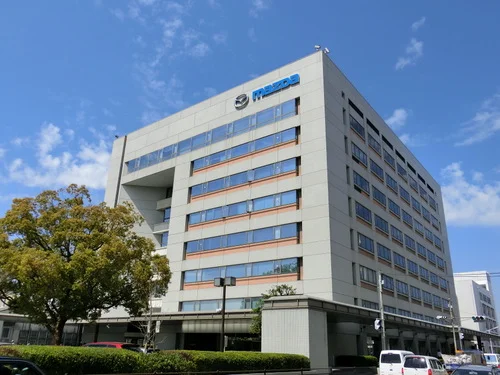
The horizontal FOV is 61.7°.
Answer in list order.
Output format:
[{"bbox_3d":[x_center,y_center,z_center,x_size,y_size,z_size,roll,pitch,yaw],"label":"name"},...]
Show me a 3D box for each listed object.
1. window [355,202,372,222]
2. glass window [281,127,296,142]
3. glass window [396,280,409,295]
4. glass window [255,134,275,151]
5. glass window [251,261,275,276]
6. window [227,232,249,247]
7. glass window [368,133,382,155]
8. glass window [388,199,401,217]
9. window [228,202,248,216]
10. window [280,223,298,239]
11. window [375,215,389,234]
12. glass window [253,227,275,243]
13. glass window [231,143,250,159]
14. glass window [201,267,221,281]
[{"bbox_3d":[13.608,3.072,49.907,0.180,1.682,4.676,-14,-26,35],"label":"window"},{"bbox_3d":[4.707,-6.214,51.052,1.950,1.400,0.150,-14,-26,35],"label":"glass window"},{"bbox_3d":[19.455,12.876,53.284,0.170,1.620,4.420,-14,-26,35],"label":"glass window"},{"bbox_3d":[1.915,-5.560,53.062,2.990,1.300,0.150,-14,-26,35],"label":"glass window"},{"bbox_3d":[1.343,8.340,42.887,2.780,1.360,0.170,-14,-26,35],"label":"glass window"},{"bbox_3d":[-1.422,6.044,48.297,2.805,1.393,0.200,-14,-26,35],"label":"window"},{"bbox_3d":[17.429,-5.913,58.399,0.180,1.682,4.676,-14,-26,35],"label":"glass window"},{"bbox_3d":[19.784,2.908,57.214,0.170,1.620,4.420,-14,-26,35],"label":"glass window"},{"bbox_3d":[-1.422,2.624,49.725,2.770,1.422,0.200,-14,-26,35],"label":"window"},{"bbox_3d":[3.943,4.430,42.385,1.920,1.360,0.170,-14,-26,35],"label":"window"},{"bbox_3d":[18.060,5.182,57.042,0.150,1.770,5.050,-14,-26,35],"label":"window"},{"bbox_3d":[1.525,5.270,46.224,2.738,1.383,0.200,-14,-26,35],"label":"glass window"},{"bbox_3d":[-1.239,-4.488,52.546,2.774,1.409,0.200,-14,-26,35],"label":"glass window"},{"bbox_3d":[-4.665,10.408,50.047,3.058,1.485,0.180,-14,-26,35],"label":"glass window"}]

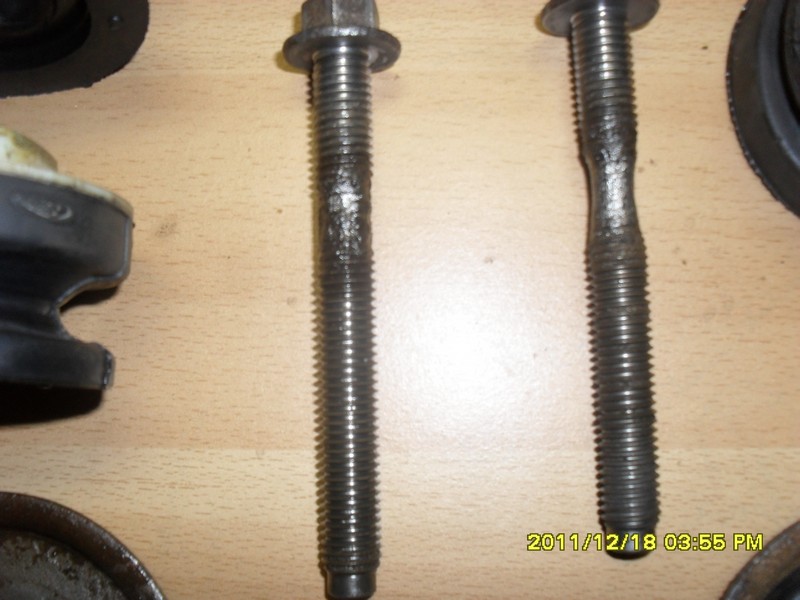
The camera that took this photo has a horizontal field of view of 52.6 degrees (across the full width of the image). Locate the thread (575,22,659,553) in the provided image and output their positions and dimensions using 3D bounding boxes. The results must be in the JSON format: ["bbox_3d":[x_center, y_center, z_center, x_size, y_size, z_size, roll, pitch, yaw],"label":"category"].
[{"bbox_3d":[0.043,-0.005,0.163,0.012,0.012,0.104,-3,86,0],"label":"thread"}]

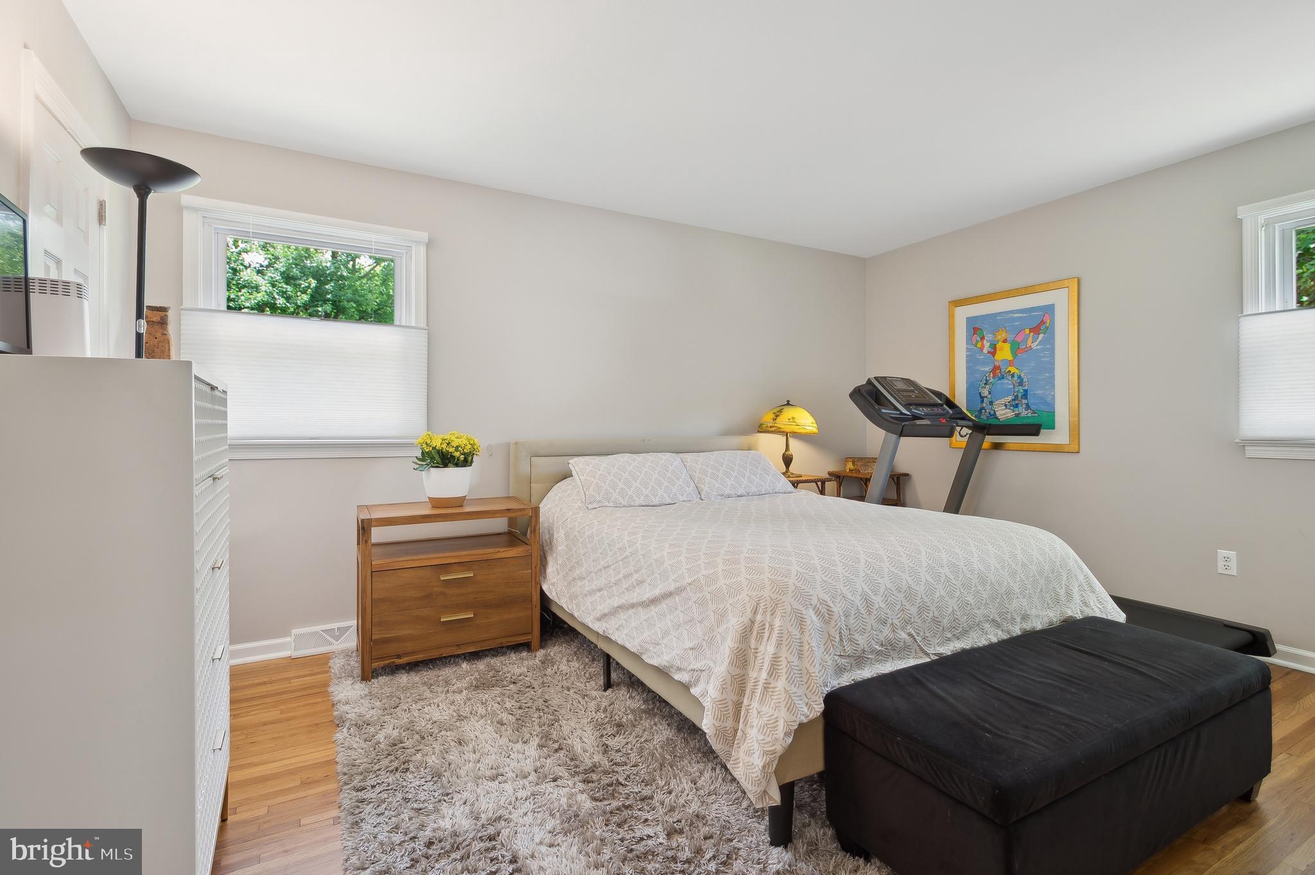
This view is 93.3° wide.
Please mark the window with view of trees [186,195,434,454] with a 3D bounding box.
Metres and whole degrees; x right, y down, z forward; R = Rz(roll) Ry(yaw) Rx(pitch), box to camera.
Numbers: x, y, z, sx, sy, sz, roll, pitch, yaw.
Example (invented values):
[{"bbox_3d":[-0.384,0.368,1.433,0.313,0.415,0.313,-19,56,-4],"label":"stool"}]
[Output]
[{"bbox_3d":[-1.640,-0.482,2.989,1.035,1.169,0.090,-1,1,-30],"label":"window with view of trees"}]

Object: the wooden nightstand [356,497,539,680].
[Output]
[{"bbox_3d":[-1.014,0.687,3.002,0.770,0.706,0.465,-1,1,-30],"label":"wooden nightstand"}]

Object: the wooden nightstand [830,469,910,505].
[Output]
[{"bbox_3d":[1.548,0.635,4.555,0.400,0.742,0.400,-1,1,-30],"label":"wooden nightstand"}]

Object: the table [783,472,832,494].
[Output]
[{"bbox_3d":[0.939,0.644,4.239,0.400,0.740,0.390,-1,1,-30],"label":"table"}]

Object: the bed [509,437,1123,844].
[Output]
[{"bbox_3d":[0.480,0.528,2.913,1.725,1.010,2.220,-1,1,-30],"label":"bed"}]

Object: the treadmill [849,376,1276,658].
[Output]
[{"bbox_3d":[1.931,0.338,3.365,0.850,1.375,1.880,-1,1,-30],"label":"treadmill"}]

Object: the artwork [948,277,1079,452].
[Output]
[{"bbox_3d":[2.174,-0.418,3.865,0.035,0.991,0.814,-1,1,-30],"label":"artwork"}]

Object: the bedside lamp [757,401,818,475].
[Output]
[{"bbox_3d":[0.894,0.011,4.232,0.420,0.530,0.420,0,1,0],"label":"bedside lamp"}]

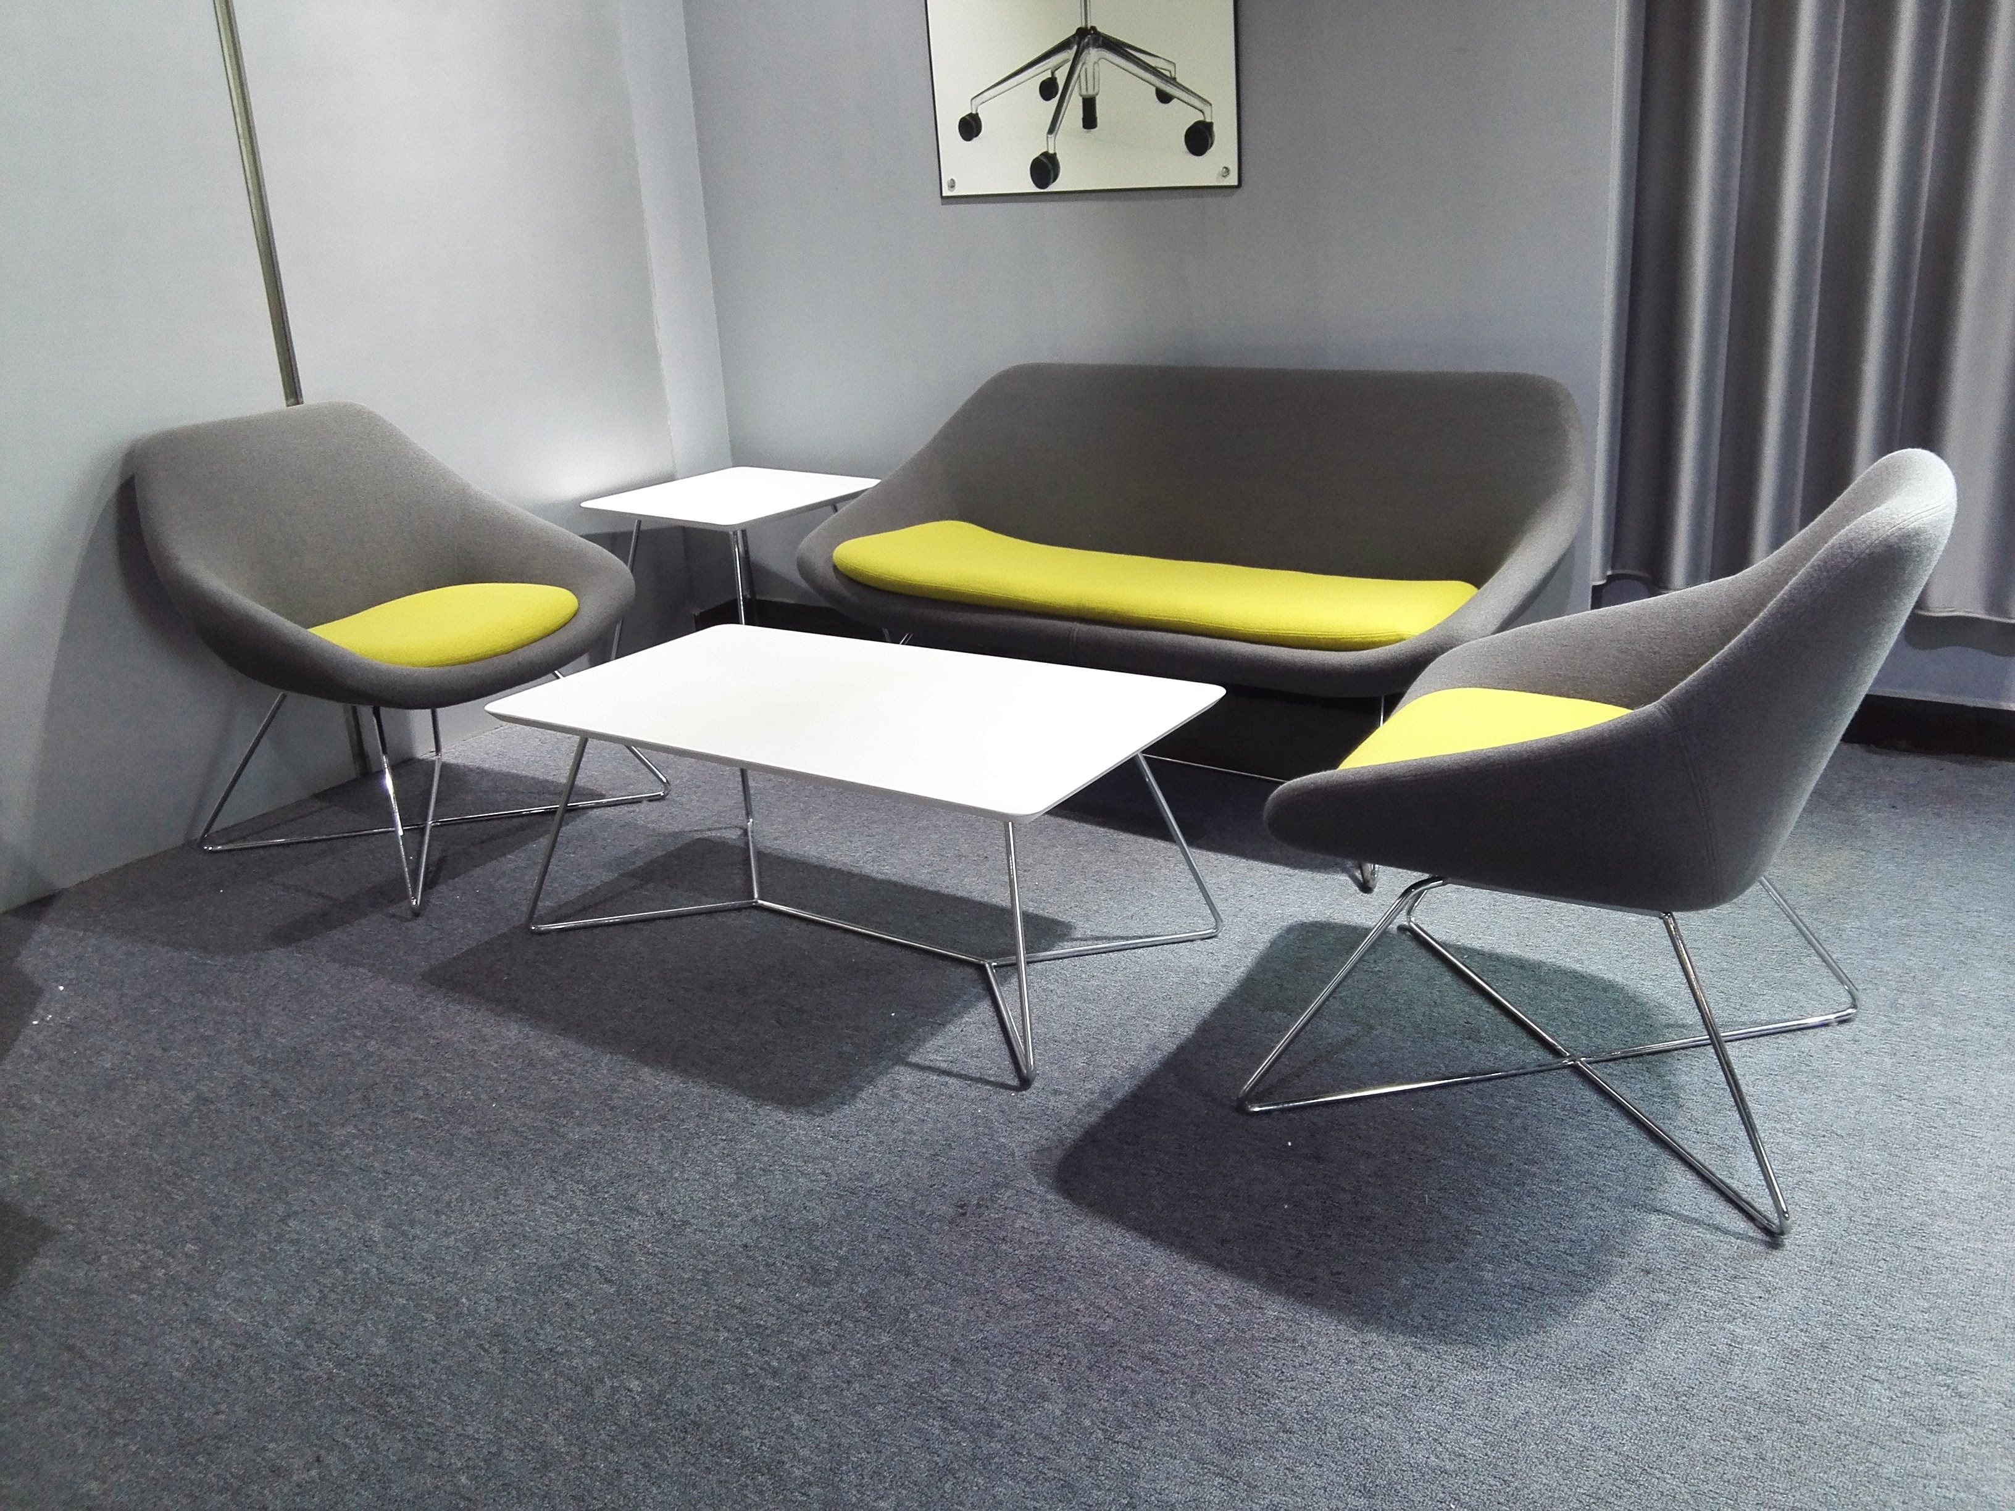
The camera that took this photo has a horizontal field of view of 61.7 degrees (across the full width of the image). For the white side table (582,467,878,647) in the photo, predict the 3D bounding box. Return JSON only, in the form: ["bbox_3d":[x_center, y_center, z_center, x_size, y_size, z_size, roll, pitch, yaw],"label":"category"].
[{"bbox_3d":[-0.637,-0.398,4.091,0.534,0.479,0.534,12,24,36],"label":"white side table"}]

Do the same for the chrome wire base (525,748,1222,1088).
[{"bbox_3d":[-0.241,0.111,2.742,1.030,0.383,0.569,10,23,32],"label":"chrome wire base"}]

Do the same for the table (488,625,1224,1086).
[{"bbox_3d":[-0.241,0.101,2.738,1.066,0.404,0.585,10,23,32],"label":"table"}]

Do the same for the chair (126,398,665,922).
[{"bbox_3d":[-1.181,-0.242,3.244,0.750,0.806,0.756,9,23,30],"label":"chair"}]

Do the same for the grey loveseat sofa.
[{"bbox_3d":[0.323,-0.331,3.297,1.572,0.786,0.756,12,24,36],"label":"grey loveseat sofa"}]

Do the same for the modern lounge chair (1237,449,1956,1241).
[{"bbox_3d":[0.739,0.029,2.191,0.750,0.806,0.756,9,23,30],"label":"modern lounge chair"}]

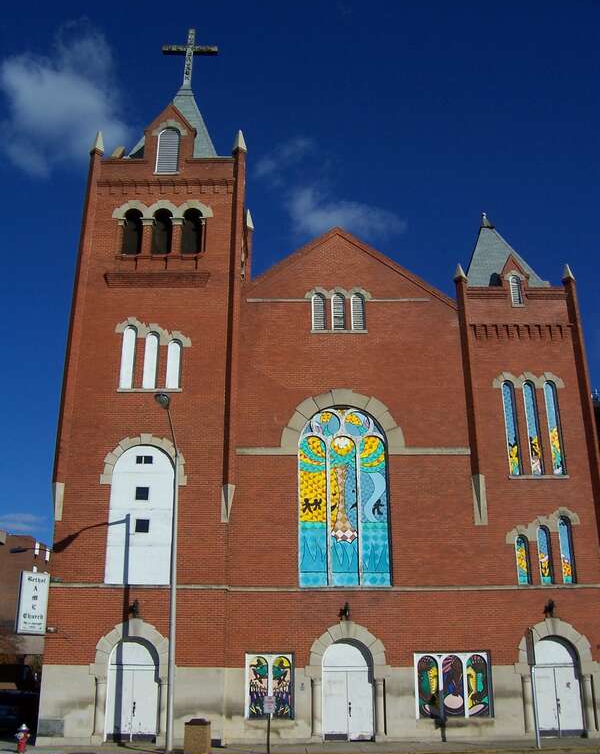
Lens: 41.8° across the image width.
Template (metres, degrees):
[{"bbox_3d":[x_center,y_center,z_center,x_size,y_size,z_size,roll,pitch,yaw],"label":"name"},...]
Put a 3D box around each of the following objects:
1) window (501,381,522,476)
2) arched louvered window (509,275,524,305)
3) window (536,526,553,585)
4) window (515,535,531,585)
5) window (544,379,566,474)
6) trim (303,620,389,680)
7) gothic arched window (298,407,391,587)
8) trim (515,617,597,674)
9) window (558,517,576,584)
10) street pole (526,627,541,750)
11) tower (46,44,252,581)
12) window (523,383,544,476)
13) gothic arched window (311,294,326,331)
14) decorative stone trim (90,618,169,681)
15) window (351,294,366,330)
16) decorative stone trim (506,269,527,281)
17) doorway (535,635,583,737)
[{"bbox_3d":[7.012,1.714,26.189,0.400,3.261,0.220,0,-21,0],"label":"window"},{"bbox_3d":[7.695,-3.074,27.929,0.401,1.205,0.220,0,-21,-1],"label":"arched louvered window"},{"bbox_3d":[7.673,5.563,24.559,0.419,1.855,0.250,0,-21,-1],"label":"window"},{"bbox_3d":[7.156,5.880,25.228,0.446,1.572,0.200,0,-21,0],"label":"window"},{"bbox_3d":[8.487,1.700,26.071,0.445,3.306,0.250,0,-21,-1],"label":"window"},{"bbox_3d":[1.469,8.438,24.280,2.632,1.695,0.400,0,-21,0],"label":"trim"},{"bbox_3d":[1.374,3.811,25.469,2.823,5.868,0.250,0,-21,0],"label":"gothic arched window"},{"bbox_3d":[7.648,8.114,23.712,2.360,1.700,0.400,0,-21,0],"label":"trim"},{"bbox_3d":[8.382,5.444,24.623,0.439,2.101,0.250,0,-21,-1],"label":"window"},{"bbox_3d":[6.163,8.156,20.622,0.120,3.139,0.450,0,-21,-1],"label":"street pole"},{"bbox_3d":[-5.058,-4.246,31.941,6.080,25.567,6.300,0,-21,0],"label":"tower"},{"bbox_3d":[7.744,1.714,26.193,0.368,3.262,0.220,0,-21,0],"label":"window"},{"bbox_3d":[0.670,-2.293,28.382,0.492,1.472,0.200,0,-21,0],"label":"gothic arched window"},{"bbox_3d":[-5.030,8.289,23.943,2.537,1.786,0.400,0,-21,0],"label":"decorative stone trim"},{"bbox_3d":[2.059,-2.279,27.796,0.520,1.405,0.200,0,-21,0],"label":"window"},{"bbox_3d":[7.665,-3.619,28.016,0.767,0.447,0.220,0,-21,-1],"label":"decorative stone trim"},{"bbox_3d":[7.874,9.435,23.973,1.513,2.806,0.300,0,-21,0],"label":"doorway"}]

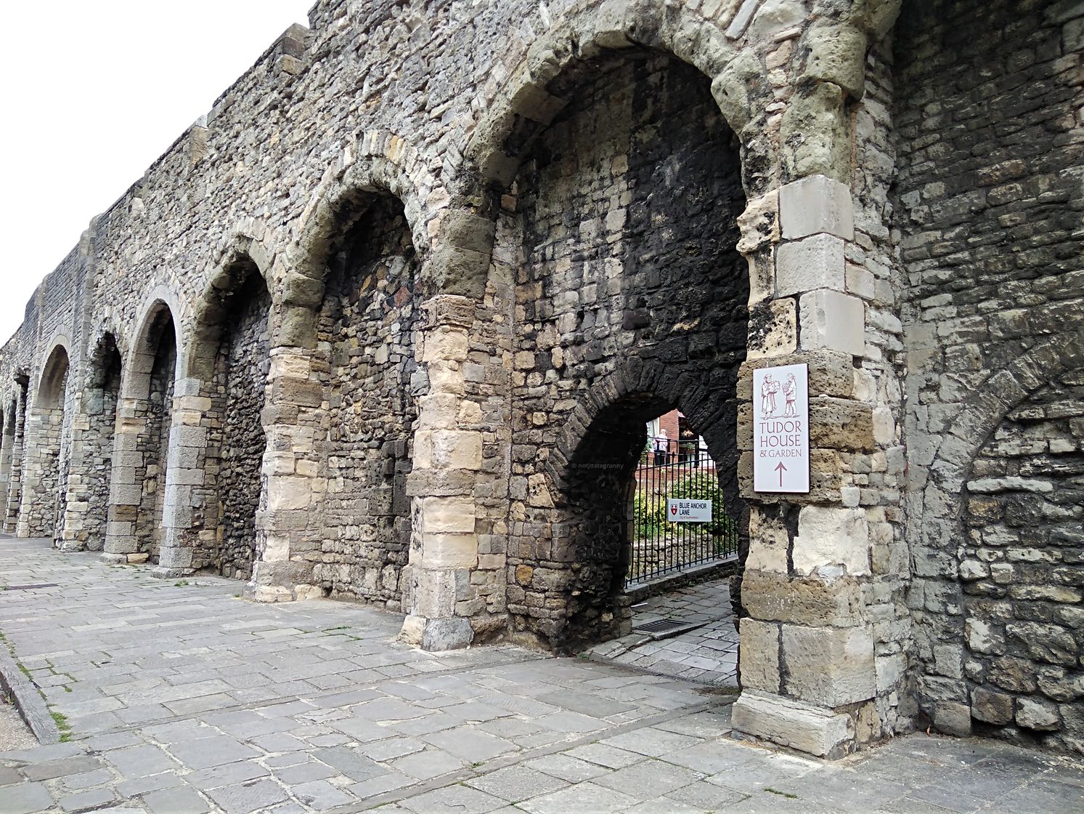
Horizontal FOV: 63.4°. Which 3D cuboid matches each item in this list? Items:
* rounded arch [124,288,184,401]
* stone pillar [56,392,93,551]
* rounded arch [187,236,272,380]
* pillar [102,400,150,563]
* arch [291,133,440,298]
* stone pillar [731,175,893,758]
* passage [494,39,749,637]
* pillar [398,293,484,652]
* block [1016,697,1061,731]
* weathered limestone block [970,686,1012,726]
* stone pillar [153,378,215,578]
[{"bbox_3d":[-8.379,-1.414,19.662,0.630,2.400,4.550,6,-8,-38],"label":"rounded arch"},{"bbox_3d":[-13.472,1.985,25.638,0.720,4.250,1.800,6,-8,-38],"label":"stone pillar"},{"bbox_3d":[-5.370,-1.795,15.878,0.670,2.250,4.150,6,-8,-38],"label":"rounded arch"},{"bbox_3d":[-9.945,1.778,21.288,0.720,3.850,1.200,6,-8,-38],"label":"pillar"},{"bbox_3d":[-2.219,-2.396,11.906,0.700,2.300,4.250,6,-8,-38],"label":"arch"},{"bbox_3d":[1.992,0.370,6.328,1.000,3.850,0.820,6,-8,-38],"label":"stone pillar"},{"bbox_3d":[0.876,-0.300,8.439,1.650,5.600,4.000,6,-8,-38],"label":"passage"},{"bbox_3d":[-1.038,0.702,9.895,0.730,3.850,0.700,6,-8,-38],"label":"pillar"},{"bbox_3d":[3.266,1.991,5.707,0.200,0.165,0.260,6,-8,-38],"label":"block"},{"bbox_3d":[3.079,2.011,5.940,0.200,0.210,0.260,6,-8,-38],"label":"weathered limestone block"},{"bbox_3d":[-7.149,1.412,17.781,0.750,3.920,1.100,6,-8,-38],"label":"stone pillar"}]

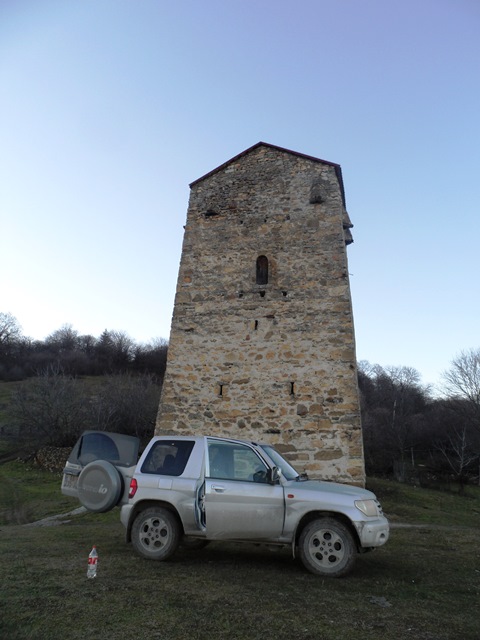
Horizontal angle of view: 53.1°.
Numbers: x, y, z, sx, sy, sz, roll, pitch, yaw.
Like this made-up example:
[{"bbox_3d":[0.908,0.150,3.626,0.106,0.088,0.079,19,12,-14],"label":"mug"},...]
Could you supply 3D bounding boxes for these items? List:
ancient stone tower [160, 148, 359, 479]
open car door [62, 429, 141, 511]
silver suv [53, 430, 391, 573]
[{"bbox_3d":[1.452,0.324,20.056,7.155,13.922,6.800,-3,-18,16],"label":"ancient stone tower"},{"bbox_3d":[-2.050,2.184,7.128,1.300,1.080,0.430,1,-17,25],"label":"open car door"},{"bbox_3d":[-0.281,2.604,7.133,4.630,1.700,1.800,-3,-19,15],"label":"silver suv"}]

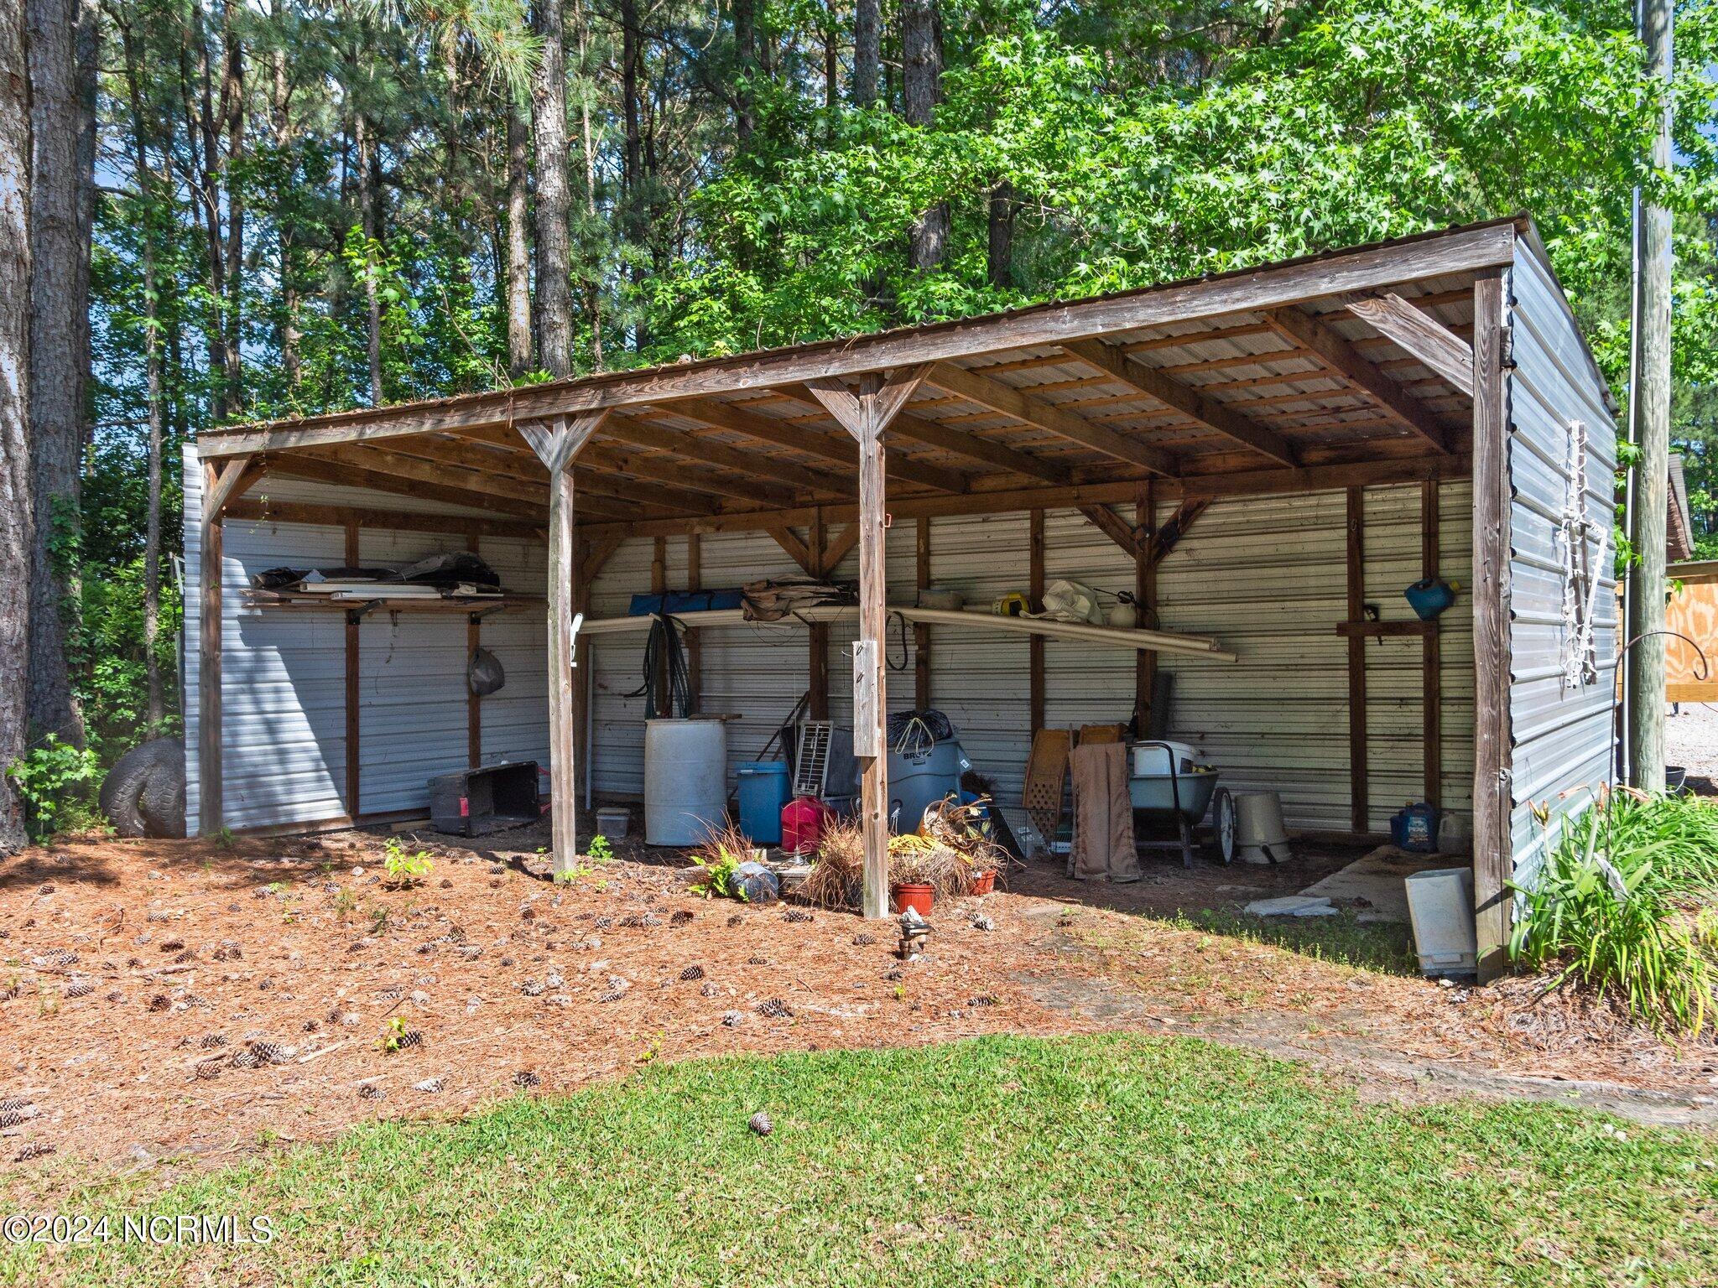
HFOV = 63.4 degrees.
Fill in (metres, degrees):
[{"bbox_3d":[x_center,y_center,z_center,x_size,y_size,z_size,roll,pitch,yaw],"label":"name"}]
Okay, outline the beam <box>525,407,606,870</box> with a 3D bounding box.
[{"bbox_3d":[-1.619,0.026,7.665,0.600,2.530,0.095,-1,0,33],"label":"beam"}]

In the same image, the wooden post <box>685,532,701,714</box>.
[{"bbox_3d":[-1.401,0.187,11.915,0.089,2.257,0.040,-1,0,34],"label":"wooden post"}]

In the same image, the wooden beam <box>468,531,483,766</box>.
[{"bbox_3d":[-3.243,0.229,11.785,0.045,2.320,0.090,-1,0,33],"label":"wooden beam"}]

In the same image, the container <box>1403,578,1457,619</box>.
[{"bbox_3d":[3.551,-0.275,8.620,0.270,0.190,0.130,-36,-19,29],"label":"container"}]

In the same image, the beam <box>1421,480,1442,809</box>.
[{"bbox_3d":[3.551,0.096,8.617,0.089,2.201,0.040,-1,0,34],"label":"beam"}]

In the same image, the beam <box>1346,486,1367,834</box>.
[{"bbox_3d":[3.226,0.100,9.002,0.090,2.250,0.045,-1,0,33],"label":"beam"}]

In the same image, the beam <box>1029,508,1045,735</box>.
[{"bbox_3d":[1.313,0.133,10.253,0.090,2.280,0.045,-1,0,33],"label":"beam"}]

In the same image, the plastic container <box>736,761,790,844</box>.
[{"bbox_3d":[-0.653,1.071,9.400,0.290,0.560,0.280,-1,0,11],"label":"plastic container"}]

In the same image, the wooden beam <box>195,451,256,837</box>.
[{"bbox_3d":[-4.429,0.011,9.802,0.570,2.695,0.090,0,0,34],"label":"wooden beam"}]

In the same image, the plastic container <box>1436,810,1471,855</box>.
[{"bbox_3d":[3.568,1.134,8.330,0.185,0.265,0.150,-1,0,33],"label":"plastic container"}]

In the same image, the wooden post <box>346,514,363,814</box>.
[{"bbox_3d":[-3.983,0.200,10.920,0.045,2.300,0.089,0,0,34],"label":"wooden post"}]

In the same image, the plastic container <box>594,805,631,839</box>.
[{"bbox_3d":[-1.803,1.318,10.214,0.235,0.180,0.330,-1,0,-6],"label":"plastic container"}]

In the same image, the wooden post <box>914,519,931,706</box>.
[{"bbox_3d":[0.494,0.149,10.652,0.089,2.239,0.040,-1,0,34],"label":"wooden post"}]

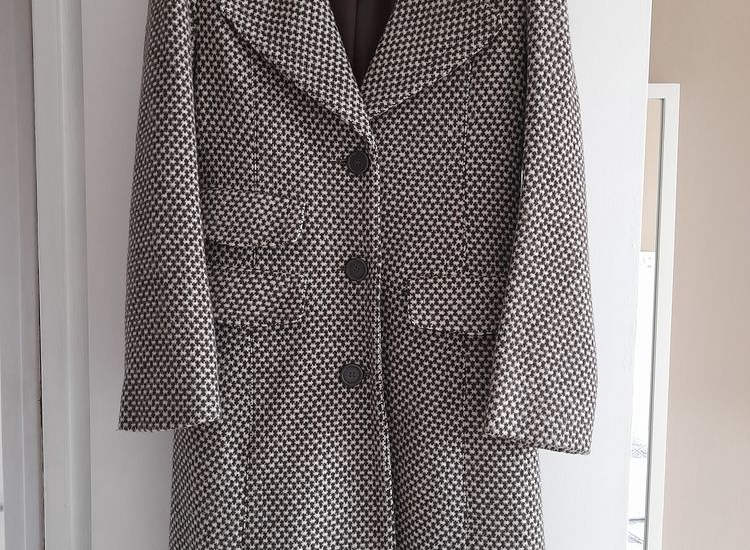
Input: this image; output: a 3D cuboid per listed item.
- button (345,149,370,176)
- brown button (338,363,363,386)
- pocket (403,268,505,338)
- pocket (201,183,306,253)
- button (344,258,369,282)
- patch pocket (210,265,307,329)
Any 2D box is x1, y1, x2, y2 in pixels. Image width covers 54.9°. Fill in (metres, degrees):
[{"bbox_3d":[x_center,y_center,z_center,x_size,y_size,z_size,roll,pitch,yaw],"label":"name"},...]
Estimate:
[{"bbox_3d":[-0.020,-0.133,0.849,0.025,0.025,0.005,2,5,1],"label":"button"},{"bbox_3d":[-0.028,0.119,0.863,0.025,0.025,0.005,2,5,1],"label":"brown button"},{"bbox_3d":[0.102,0.034,0.869,0.125,0.074,0.015,3,5,-9],"label":"pocket"},{"bbox_3d":[-0.147,-0.068,0.864,0.128,0.073,0.015,6,5,10],"label":"pocket"},{"bbox_3d":[-0.022,-0.006,0.856,0.025,0.025,0.005,2,5,1],"label":"button"},{"bbox_3d":[-0.143,0.026,0.872,0.124,0.070,0.015,6,5,10],"label":"patch pocket"}]

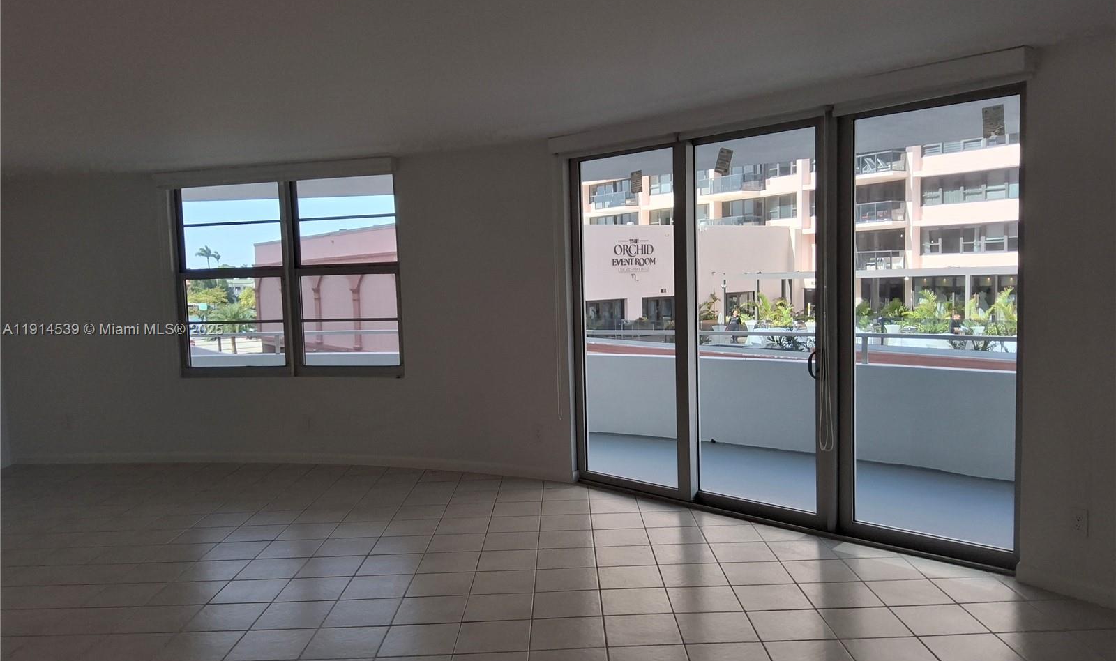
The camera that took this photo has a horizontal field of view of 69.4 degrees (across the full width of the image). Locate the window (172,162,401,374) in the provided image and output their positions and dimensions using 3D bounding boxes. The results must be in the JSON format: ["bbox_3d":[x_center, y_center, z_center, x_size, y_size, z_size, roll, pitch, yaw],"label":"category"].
[{"bbox_3d":[-2.199,-0.453,6.470,1.950,1.650,0.110,-1,4,13],"label":"window"}]

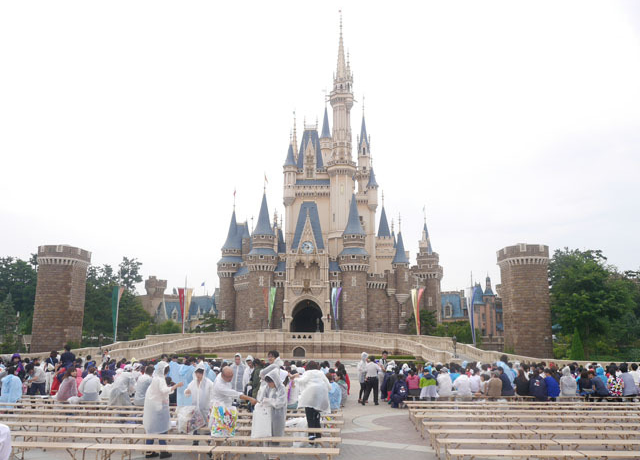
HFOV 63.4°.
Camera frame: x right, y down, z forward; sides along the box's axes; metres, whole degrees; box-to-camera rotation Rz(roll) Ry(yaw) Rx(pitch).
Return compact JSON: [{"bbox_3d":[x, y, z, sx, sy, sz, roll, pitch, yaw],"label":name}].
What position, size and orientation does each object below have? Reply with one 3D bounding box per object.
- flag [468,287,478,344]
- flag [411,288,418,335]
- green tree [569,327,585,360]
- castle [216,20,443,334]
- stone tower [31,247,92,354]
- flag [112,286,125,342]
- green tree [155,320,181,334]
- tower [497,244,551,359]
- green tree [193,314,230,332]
[{"bbox_3d":[11.738,6.538,39.590,0.820,4.500,0.300,0,-12,2],"label":"flag"},{"bbox_3d":[9.019,7.738,49.151,0.850,4.500,0.300,0,-12,2],"label":"flag"},{"bbox_3d":[19.502,8.706,39.361,1.250,2.900,1.250,0,-12,2],"label":"green tree"},{"bbox_3d":[1.900,-9.181,75.384,28.000,49.500,29.000,0,-12,2],"label":"castle"},{"bbox_3d":[-21.306,5.870,42.505,3.400,9.000,3.300,0,-12,2],"label":"stone tower"},{"bbox_3d":[-16.001,6.710,41.110,0.880,4.400,0.300,0,-12,2],"label":"flag"},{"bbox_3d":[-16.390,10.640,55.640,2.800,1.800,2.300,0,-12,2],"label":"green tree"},{"bbox_3d":[16.286,5.680,41.128,3.400,9.000,3.300,0,-12,2],"label":"tower"},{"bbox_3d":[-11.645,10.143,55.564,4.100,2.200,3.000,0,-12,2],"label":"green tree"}]

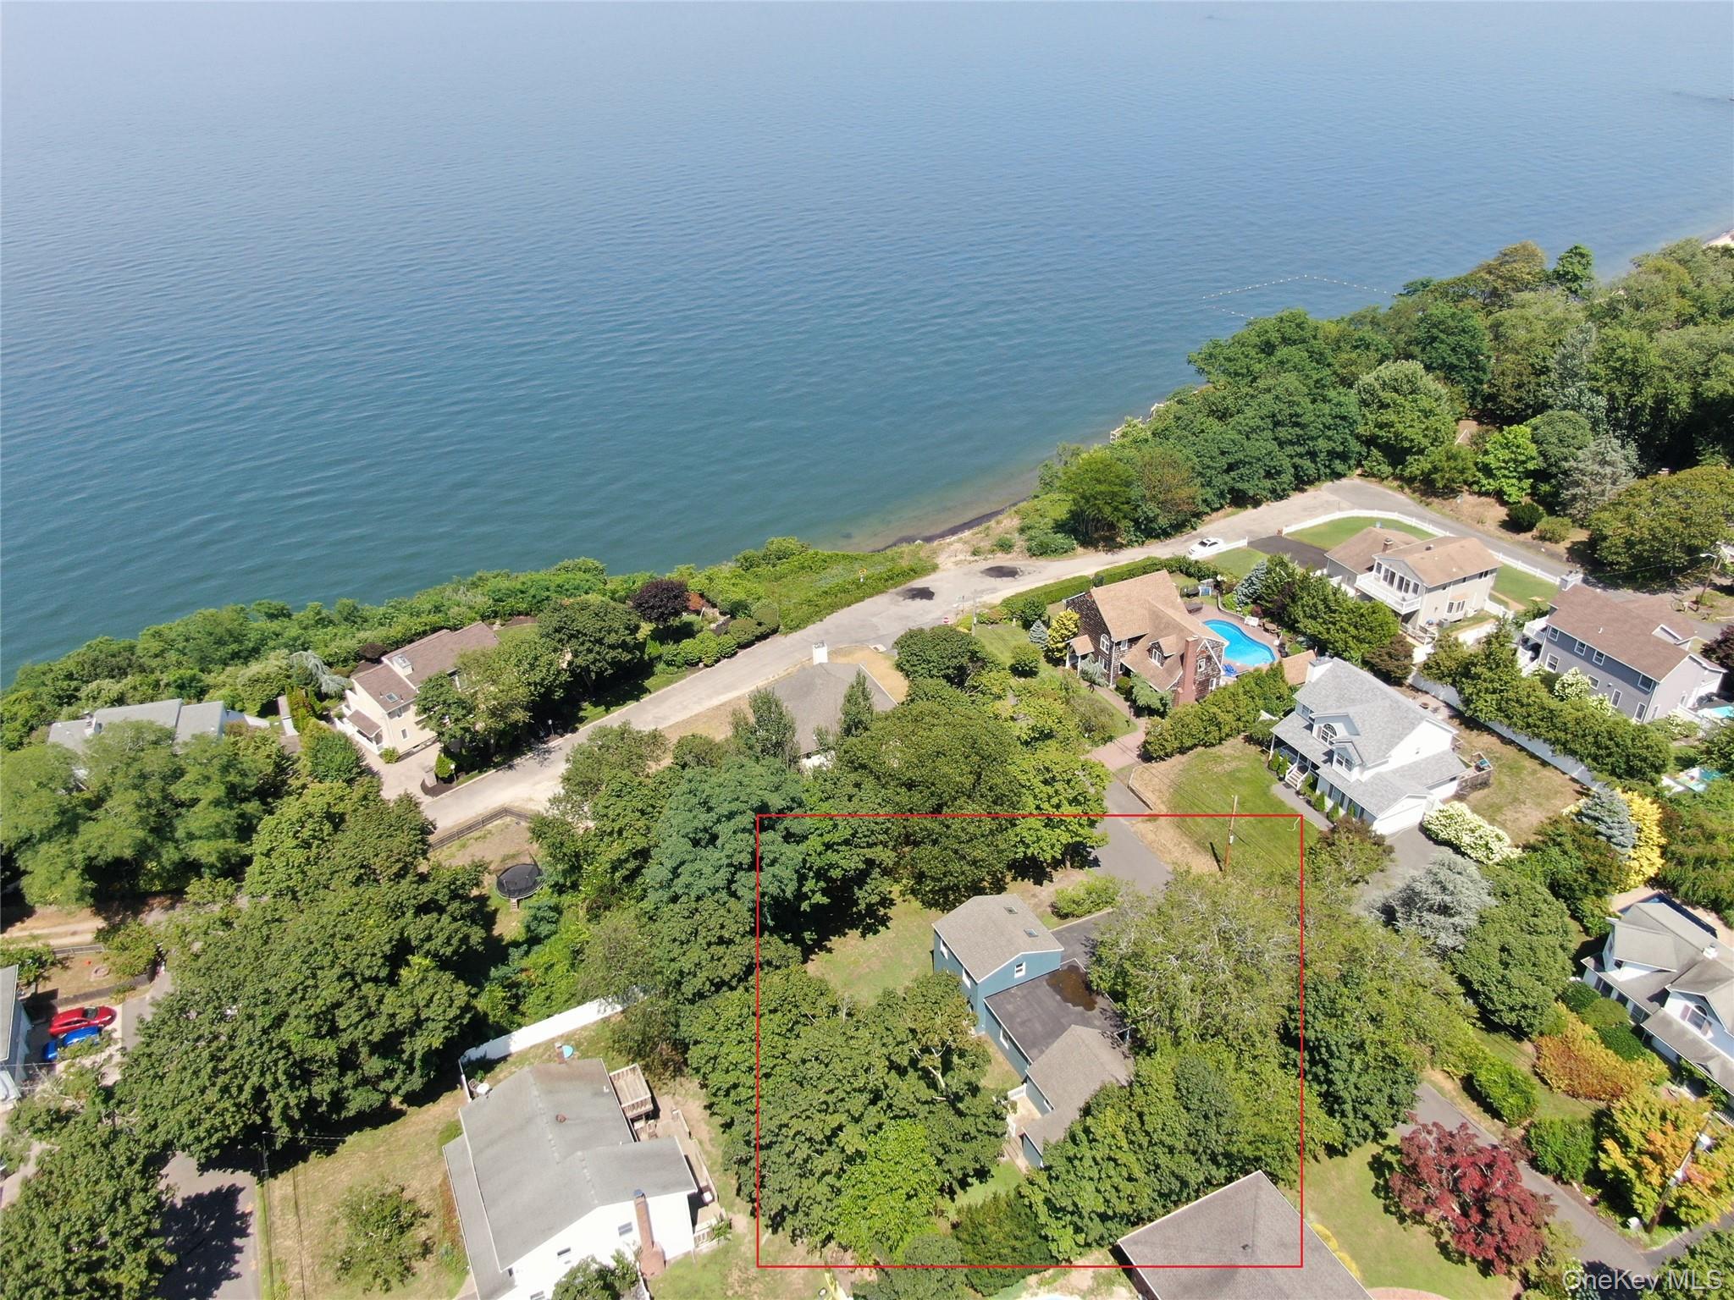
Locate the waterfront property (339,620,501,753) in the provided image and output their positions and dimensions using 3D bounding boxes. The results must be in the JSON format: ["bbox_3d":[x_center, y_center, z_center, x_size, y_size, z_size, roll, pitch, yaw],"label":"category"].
[{"bbox_3d":[-46.267,3.103,131.931,10.000,7.500,15.400,25,40,36],"label":"waterfront property"}]

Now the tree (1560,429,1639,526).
[{"bbox_3d":[92.952,-21.755,158.973,9.000,11.800,9.000,-1,31,0],"label":"tree"}]

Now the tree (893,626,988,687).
[{"bbox_3d":[7.770,1.850,132.090,9.950,7.760,9.950,-1,32,1],"label":"tree"}]

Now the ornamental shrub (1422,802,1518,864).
[{"bbox_3d":[53.050,15.970,110.580,3.600,2.200,8.100,-21,35,-30],"label":"ornamental shrub"}]

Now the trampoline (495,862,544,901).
[{"bbox_3d":[-30.325,20.335,109.290,4.400,1.000,4.400,-1,31,0],"label":"trampoline"}]

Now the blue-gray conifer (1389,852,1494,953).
[{"bbox_3d":[46.530,20.220,101.480,7.800,7.300,7.800,-1,32,1],"label":"blue-gray conifer"}]

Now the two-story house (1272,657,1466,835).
[{"bbox_3d":[48.130,8.440,118.870,13.870,9.000,16.340,-14,34,-19],"label":"two-story house"}]

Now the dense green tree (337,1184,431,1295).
[{"bbox_3d":[-29.789,36.288,77.026,5.700,5.400,5.700,-1,31,0],"label":"dense green tree"}]

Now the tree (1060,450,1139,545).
[{"bbox_3d":[29.720,-19.280,160.820,9.800,12.200,9.800,-1,30,0],"label":"tree"}]

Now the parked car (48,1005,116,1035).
[{"bbox_3d":[-63.450,29.860,101.240,4.500,1.360,1.830,-9,31,-12],"label":"parked car"}]

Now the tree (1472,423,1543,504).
[{"bbox_3d":[84.122,-24.417,164.751,8.300,10.600,8.300,-1,31,0],"label":"tree"}]

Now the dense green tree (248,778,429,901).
[{"bbox_3d":[-44.921,17.017,105.931,14.500,10.500,12.500,-1,31,0],"label":"dense green tree"}]

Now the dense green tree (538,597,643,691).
[{"bbox_3d":[-29.220,0.030,133.050,10.950,11.160,10.950,-1,32,1],"label":"dense green tree"}]

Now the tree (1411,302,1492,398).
[{"bbox_3d":[93.160,-47.350,200.160,11.810,16.890,11.810,-1,32,1],"label":"tree"}]

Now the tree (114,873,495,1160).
[{"bbox_3d":[-40.190,26.360,91.680,23.500,12.000,22.000,-1,30,0],"label":"tree"}]

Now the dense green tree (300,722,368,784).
[{"bbox_3d":[-52.190,10.470,123.080,5.900,6.400,5.900,-1,30,0],"label":"dense green tree"}]

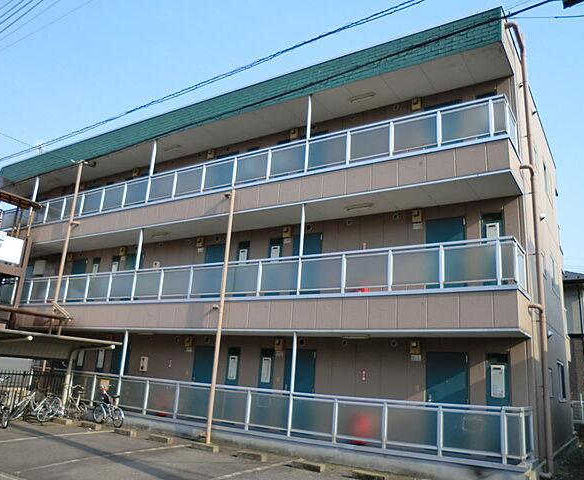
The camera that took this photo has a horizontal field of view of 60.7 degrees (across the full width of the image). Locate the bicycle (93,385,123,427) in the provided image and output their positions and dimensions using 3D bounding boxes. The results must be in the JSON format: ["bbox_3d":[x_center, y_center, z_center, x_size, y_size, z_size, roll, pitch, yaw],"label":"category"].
[{"bbox_3d":[-4.585,4.224,12.535,1.500,1.000,0.550,-10,-21,42],"label":"bicycle"}]

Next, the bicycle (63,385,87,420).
[{"bbox_3d":[-5.859,4.352,13.300,1.500,1.000,0.550,-7,-19,35],"label":"bicycle"}]

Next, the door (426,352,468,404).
[{"bbox_3d":[3.153,3.260,10.103,0.867,1.928,0.080,-6,-18,33],"label":"door"}]

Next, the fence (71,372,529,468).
[{"bbox_3d":[-1.376,3.936,11.894,12.877,0.929,1.128,-6,-18,33],"label":"fence"}]

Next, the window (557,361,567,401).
[{"bbox_3d":[7.425,3.904,13.746,0.100,0.987,1.524,-6,-18,33],"label":"window"}]

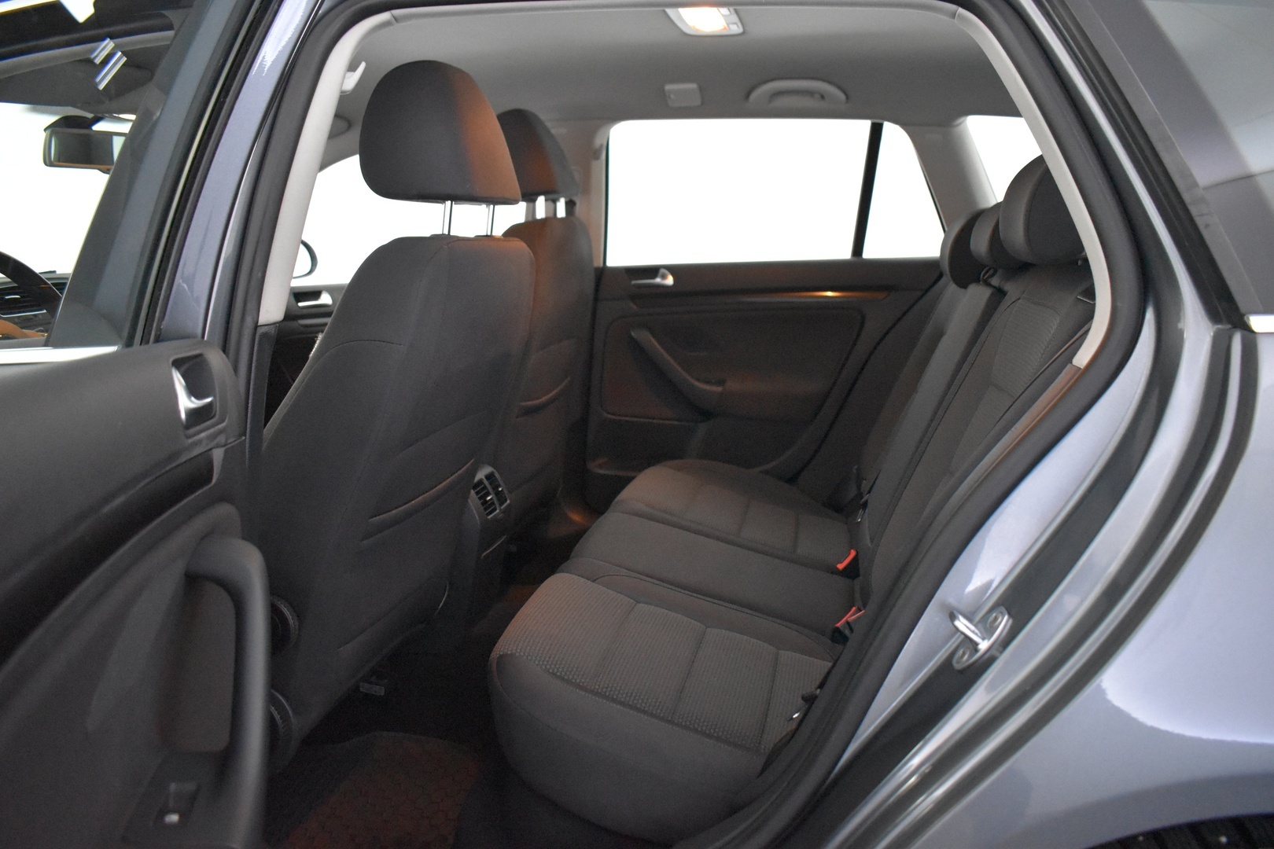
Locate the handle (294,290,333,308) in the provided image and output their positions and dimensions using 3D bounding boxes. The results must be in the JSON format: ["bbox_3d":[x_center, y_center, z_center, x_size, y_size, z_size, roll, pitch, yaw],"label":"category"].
[{"bbox_3d":[-0.886,-0.340,2.608,0.116,0.051,0.036,3,12,12],"label":"handle"}]

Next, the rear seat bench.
[{"bbox_3d":[0.290,0.044,1.670,0.851,0.922,1.302,3,12,12],"label":"rear seat bench"}]

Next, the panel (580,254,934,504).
[{"bbox_3d":[0.293,-0.080,2.404,0.871,0.666,0.123,3,12,12],"label":"panel"}]

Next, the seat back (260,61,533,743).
[{"bbox_3d":[-0.378,-0.061,1.398,0.226,0.907,0.512,16,15,9],"label":"seat back"}]

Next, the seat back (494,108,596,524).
[{"bbox_3d":[-0.285,-0.228,2.135,0.226,0.907,0.512,13,14,9],"label":"seat back"}]

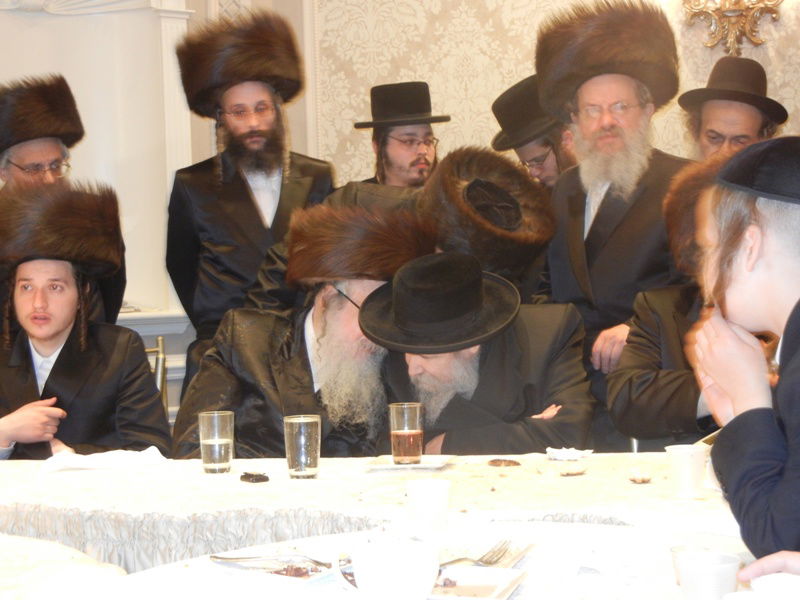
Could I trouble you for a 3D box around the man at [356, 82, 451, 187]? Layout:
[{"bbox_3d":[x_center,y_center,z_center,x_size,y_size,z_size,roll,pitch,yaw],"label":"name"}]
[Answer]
[{"bbox_3d":[-0.011,0.160,4.950,0.520,1.700,0.340,-3,3,-25],"label":"man"}]

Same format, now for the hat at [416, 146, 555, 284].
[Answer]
[{"bbox_3d":[0.212,-0.217,3.900,0.330,0.340,0.160,14,-49,-25],"label":"hat"}]

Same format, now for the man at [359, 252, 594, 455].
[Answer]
[{"bbox_3d":[0.189,0.477,3.600,0.600,1.181,0.780,-1,3,14],"label":"man"}]

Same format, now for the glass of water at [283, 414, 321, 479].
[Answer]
[{"bbox_3d":[-0.195,0.292,3.127,0.073,0.121,0.073,-2,3,0],"label":"glass of water"}]

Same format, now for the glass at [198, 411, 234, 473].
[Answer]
[{"bbox_3d":[-0.375,0.291,3.217,0.072,0.120,0.072,-2,3,0],"label":"glass"}]

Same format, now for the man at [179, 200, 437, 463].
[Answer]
[{"bbox_3d":[-0.228,0.436,3.600,0.620,1.288,0.780,-3,3,-23],"label":"man"}]

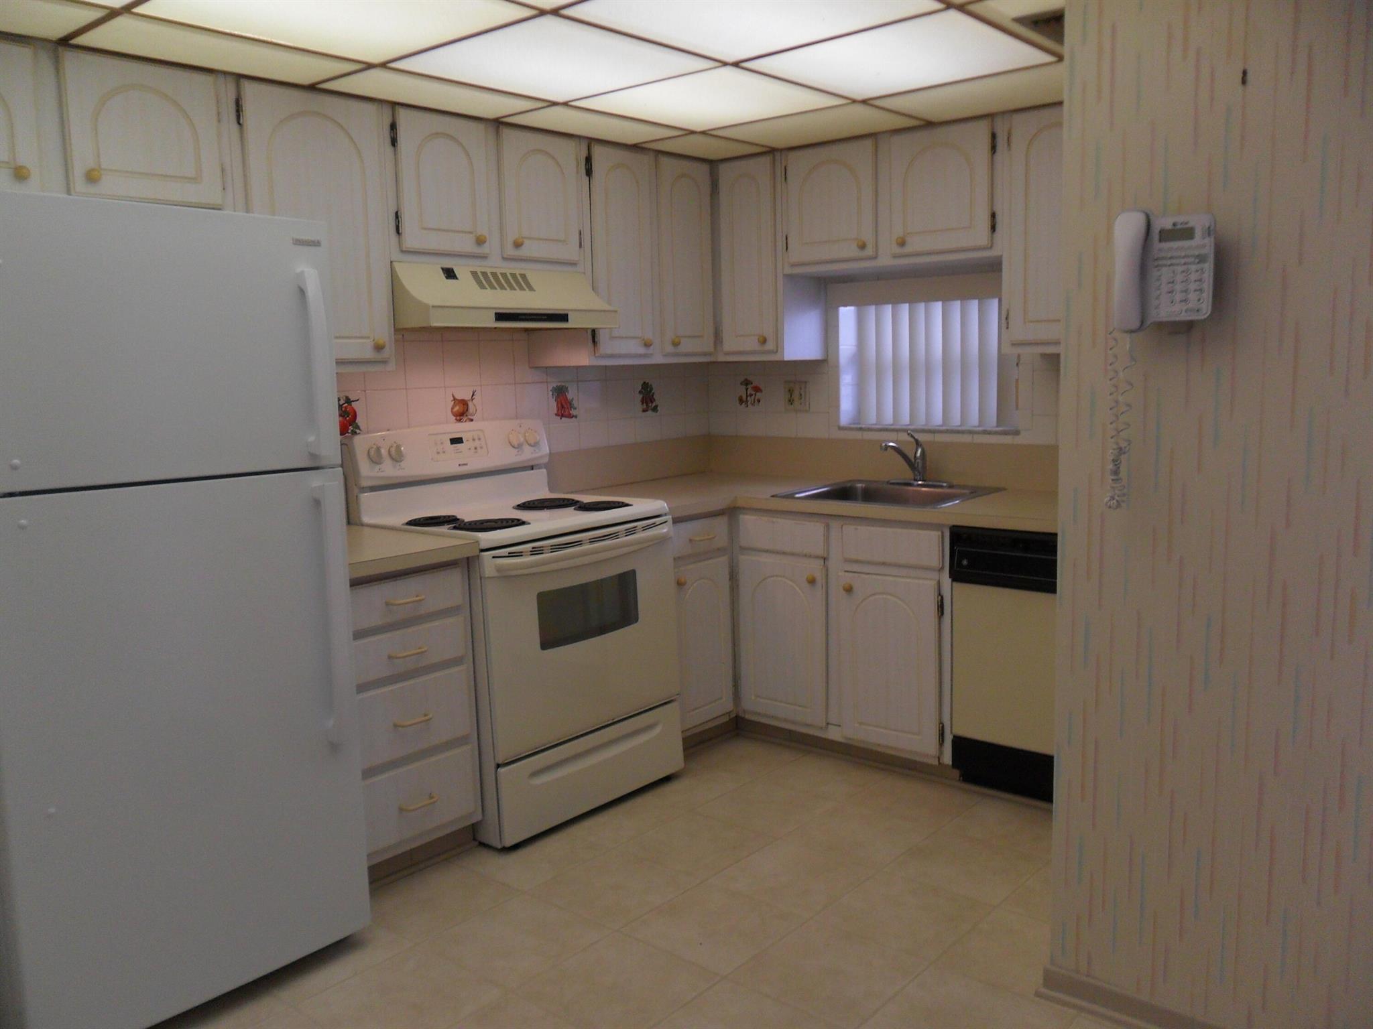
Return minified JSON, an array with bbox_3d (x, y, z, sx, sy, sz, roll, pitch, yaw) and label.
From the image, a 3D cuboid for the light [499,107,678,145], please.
[{"bbox_3d":[-0.274,-1.217,3.352,0.282,0.030,0.572,5,11,40],"label":"light"}]

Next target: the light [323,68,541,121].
[{"bbox_3d":[-0.661,-1.139,2.901,0.282,0.030,0.583,5,11,40],"label":"light"}]

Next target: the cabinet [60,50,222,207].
[{"bbox_3d":[-1.339,-0.880,2.534,0.295,0.340,0.360,5,11,40],"label":"cabinet"}]

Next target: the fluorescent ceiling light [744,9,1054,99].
[{"bbox_3d":[0.528,-1.137,2.665,0.574,0.030,0.572,5,11,40],"label":"fluorescent ceiling light"}]

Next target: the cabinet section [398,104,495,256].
[{"bbox_3d":[-0.825,-0.979,3.253,0.320,0.404,0.336,6,11,41],"label":"cabinet section"}]

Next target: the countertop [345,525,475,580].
[{"bbox_3d":[-0.967,0.098,2.984,0.649,0.041,0.457,6,11,40],"label":"countertop"}]

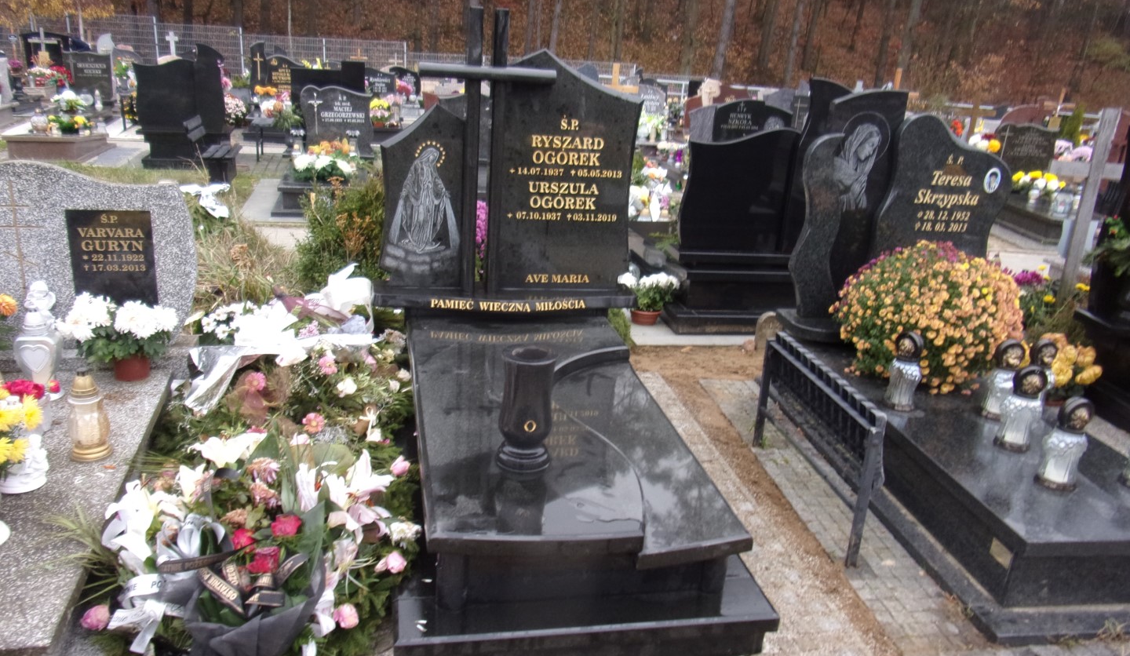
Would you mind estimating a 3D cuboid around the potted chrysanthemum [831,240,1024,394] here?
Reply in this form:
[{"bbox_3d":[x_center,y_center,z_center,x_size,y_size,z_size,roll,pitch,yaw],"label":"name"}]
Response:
[{"bbox_3d":[1.502,-0.049,3.283,0.735,0.630,0.735,2,18,-7],"label":"potted chrysanthemum"}]

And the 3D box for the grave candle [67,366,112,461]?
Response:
[{"bbox_3d":[-1.401,0.252,2.282,0.110,0.268,0.110,0,19,-12],"label":"grave candle"}]

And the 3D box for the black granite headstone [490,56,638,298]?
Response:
[{"bbox_3d":[-0.003,-0.676,3.474,0.653,1.027,0.096,0,18,-12],"label":"black granite headstone"}]

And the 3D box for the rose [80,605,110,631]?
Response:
[{"bbox_3d":[-1.052,0.649,1.756,0.060,0.057,0.060,0,19,-12],"label":"rose"}]

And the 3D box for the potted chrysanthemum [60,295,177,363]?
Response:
[{"bbox_3d":[-1.805,-0.001,3.166,0.436,0.298,0.370,0,18,-12],"label":"potted chrysanthemum"}]

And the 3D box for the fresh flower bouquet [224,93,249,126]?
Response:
[{"bbox_3d":[-4.676,-3.088,11.095,0.420,0.450,0.400,-1,19,-14],"label":"fresh flower bouquet"}]

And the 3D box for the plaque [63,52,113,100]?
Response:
[{"bbox_3d":[-7.382,-3.896,12.155,0.700,0.740,0.120,-2,19,-19],"label":"plaque"}]

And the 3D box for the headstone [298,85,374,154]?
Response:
[{"bbox_3d":[-2.465,-2.241,8.480,0.780,0.750,0.120,-1,19,-16],"label":"headstone"}]

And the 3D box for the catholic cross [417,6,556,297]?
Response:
[{"bbox_3d":[-0.317,-0.677,3.141,0.534,1.133,0.120,0,19,-12],"label":"catholic cross"}]

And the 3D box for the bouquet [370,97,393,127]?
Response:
[{"bbox_3d":[-2.879,-3.362,12.227,0.380,0.470,0.360,-1,19,-14],"label":"bouquet"}]

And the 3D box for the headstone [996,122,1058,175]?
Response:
[{"bbox_3d":[6.098,-2.318,10.400,0.806,0.797,0.096,3,18,-2],"label":"headstone"}]

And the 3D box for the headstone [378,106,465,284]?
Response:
[{"bbox_3d":[-0.606,-0.565,3.382,0.370,0.778,0.086,0,18,-12],"label":"headstone"}]

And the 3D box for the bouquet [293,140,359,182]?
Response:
[{"bbox_3d":[-2.334,-1.610,7.615,0.607,0.373,0.455,0,18,-12],"label":"bouquet"}]

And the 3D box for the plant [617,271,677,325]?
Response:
[{"bbox_3d":[0.523,-0.191,4.912,0.378,0.332,0.340,0,18,-12],"label":"plant"}]

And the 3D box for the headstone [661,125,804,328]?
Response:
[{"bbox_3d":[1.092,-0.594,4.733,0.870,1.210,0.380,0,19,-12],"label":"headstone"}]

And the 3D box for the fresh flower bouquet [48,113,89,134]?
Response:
[{"bbox_3d":[-6.036,-2.492,9.532,0.400,0.240,0.300,-2,19,-19],"label":"fresh flower bouquet"}]

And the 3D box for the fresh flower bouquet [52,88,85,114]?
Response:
[{"bbox_3d":[-6.859,-3.137,10.813,0.370,0.320,0.340,-2,19,-19],"label":"fresh flower bouquet"}]

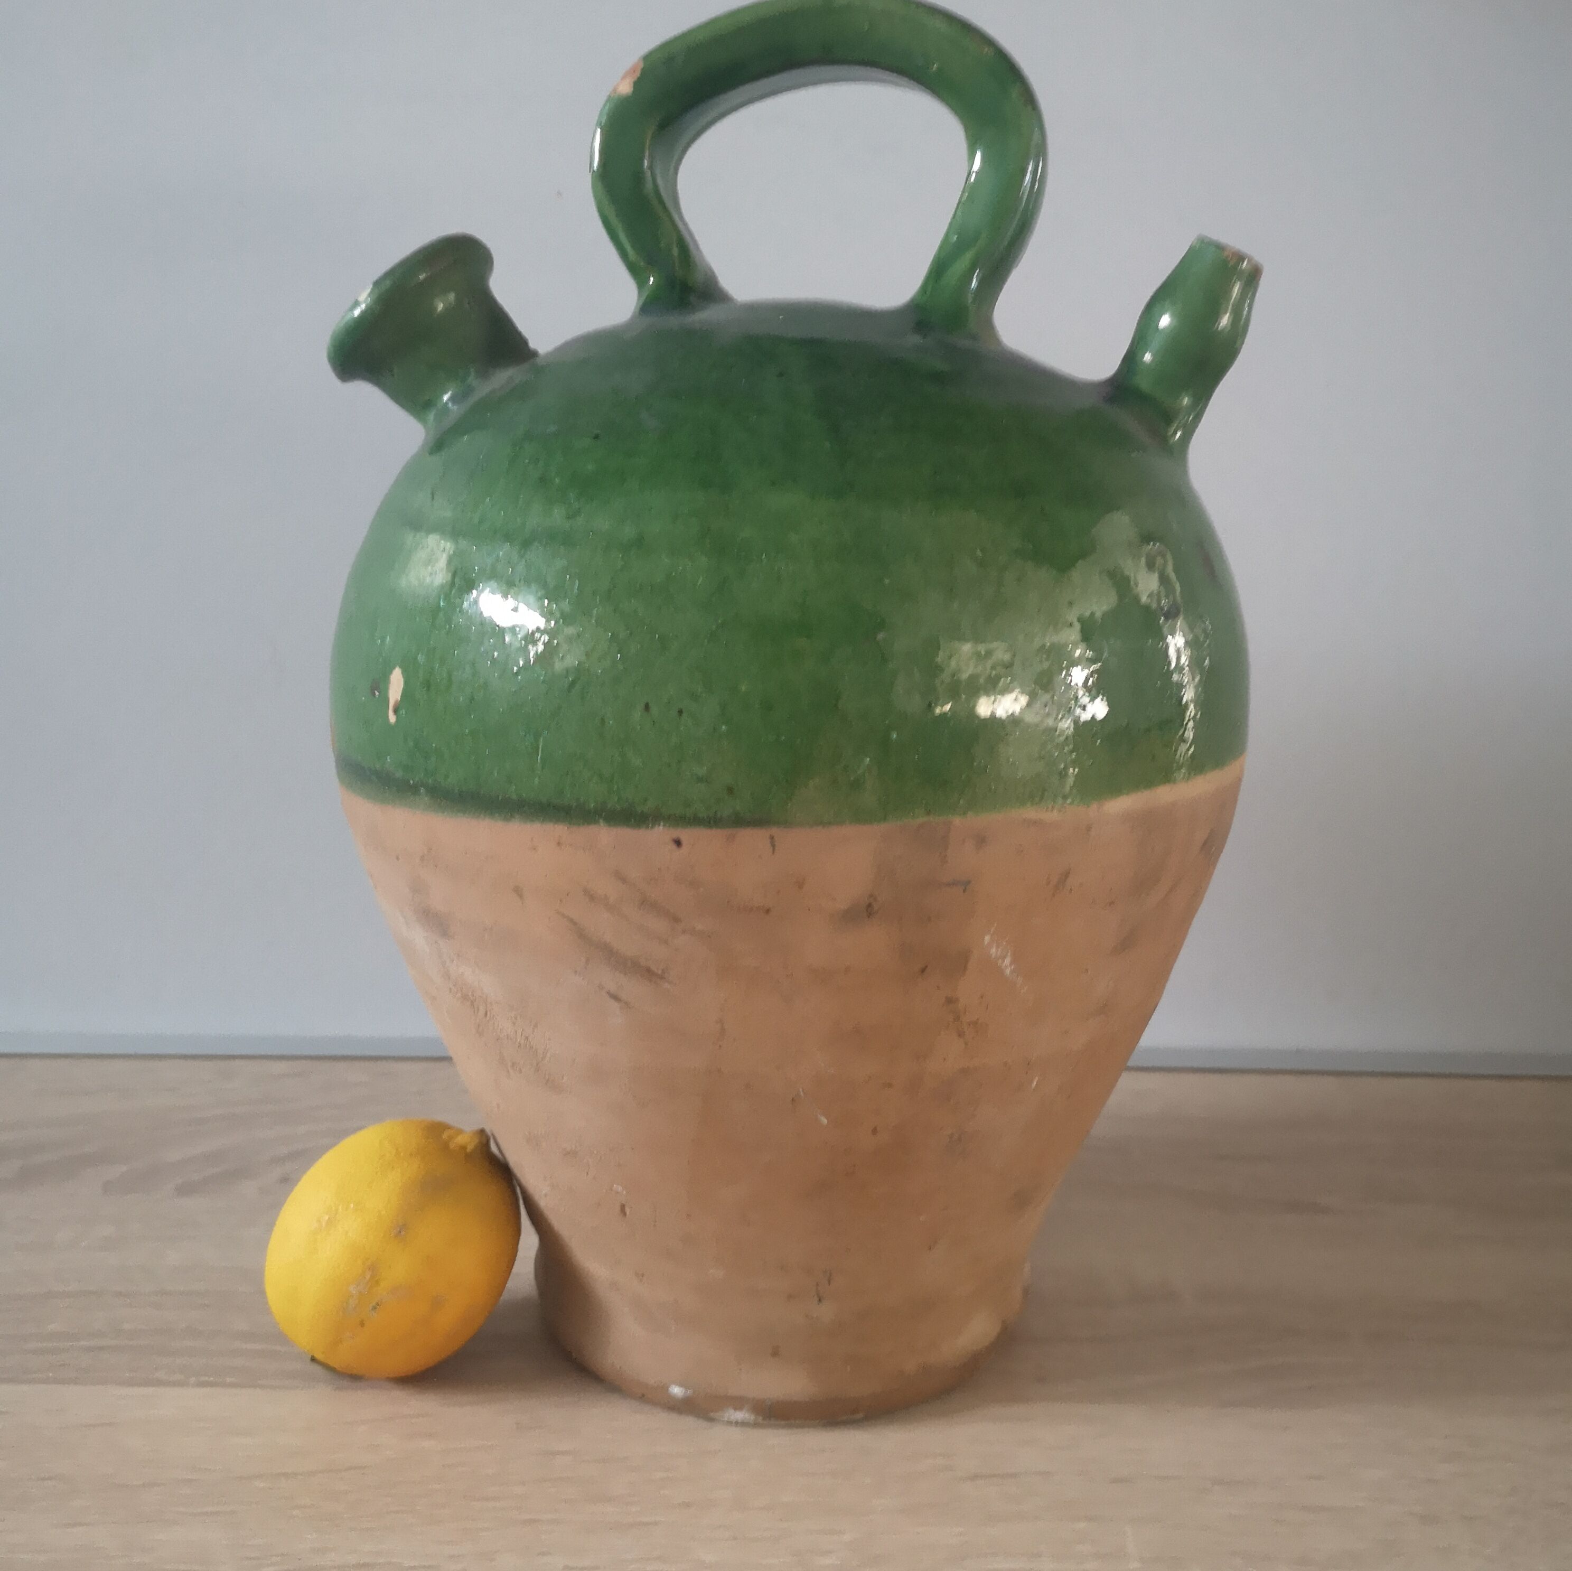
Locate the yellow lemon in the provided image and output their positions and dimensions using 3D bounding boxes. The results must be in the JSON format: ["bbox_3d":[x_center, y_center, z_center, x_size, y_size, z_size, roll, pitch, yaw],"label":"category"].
[{"bbox_3d":[-0.103,0.121,0.430,0.060,0.074,0.060,33,-2,-3],"label":"yellow lemon"}]

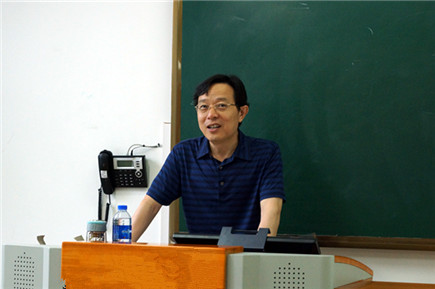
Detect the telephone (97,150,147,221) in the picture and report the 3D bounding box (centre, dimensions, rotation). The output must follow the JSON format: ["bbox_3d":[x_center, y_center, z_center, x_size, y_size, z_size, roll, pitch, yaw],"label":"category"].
[{"bbox_3d":[-0.405,0.168,3.800,0.200,0.280,0.095,1,3,14],"label":"telephone"}]

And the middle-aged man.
[{"bbox_3d":[-0.040,0.560,3.180,0.560,1.620,0.460,1,-3,12],"label":"middle-aged man"}]

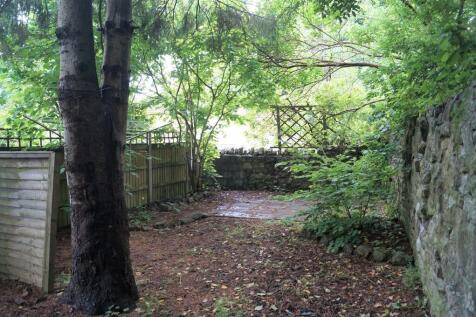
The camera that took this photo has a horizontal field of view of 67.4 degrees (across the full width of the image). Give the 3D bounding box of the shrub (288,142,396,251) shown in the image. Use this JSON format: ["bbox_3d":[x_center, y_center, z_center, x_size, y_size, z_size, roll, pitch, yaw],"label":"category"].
[{"bbox_3d":[1.820,0.570,6.200,1.750,1.650,1.600,1,2,16],"label":"shrub"}]

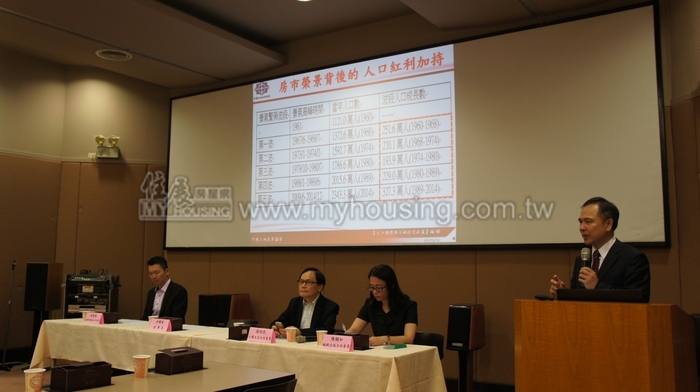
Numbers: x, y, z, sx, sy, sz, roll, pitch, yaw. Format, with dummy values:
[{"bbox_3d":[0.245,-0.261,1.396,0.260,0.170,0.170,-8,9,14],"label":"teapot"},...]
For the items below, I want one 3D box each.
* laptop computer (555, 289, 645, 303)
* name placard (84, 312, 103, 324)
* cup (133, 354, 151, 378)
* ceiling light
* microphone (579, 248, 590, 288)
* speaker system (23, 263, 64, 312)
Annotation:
[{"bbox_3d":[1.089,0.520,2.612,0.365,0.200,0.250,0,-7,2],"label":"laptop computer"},{"bbox_3d":[-2.265,1.087,5.105,0.205,0.095,0.053,-3,-8,29],"label":"name placard"},{"bbox_3d":[-0.996,0.816,2.744,0.082,0.093,0.082,1,-7,0],"label":"cup"},{"bbox_3d":[-2.679,-1.601,6.512,0.410,0.050,0.410,1,-7,0],"label":"ceiling light"},{"bbox_3d":[1.202,0.376,2.950,0.050,0.220,0.050,6,-20,1],"label":"microphone"},{"bbox_3d":[-3.624,1.077,6.800,0.290,0.560,0.260,-1,-7,14],"label":"speaker system"}]

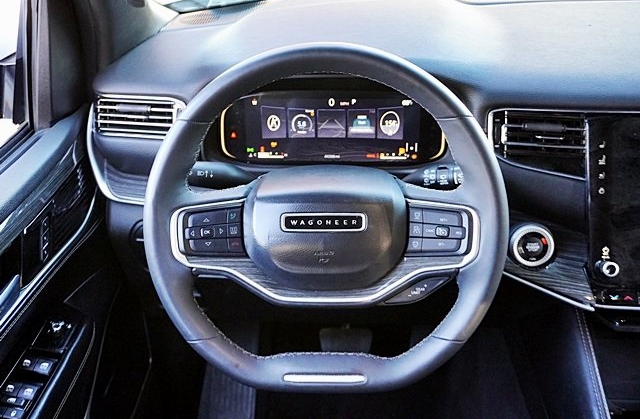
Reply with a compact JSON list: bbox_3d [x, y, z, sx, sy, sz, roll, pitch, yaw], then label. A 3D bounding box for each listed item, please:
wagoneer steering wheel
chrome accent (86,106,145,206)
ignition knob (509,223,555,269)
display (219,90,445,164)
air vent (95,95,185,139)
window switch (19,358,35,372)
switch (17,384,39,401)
[{"bbox_3d":[0.007,0.009,0.765,0.388,0.375,0.100,1,0,2],"label":"wagoneer steering wheel"},{"bbox_3d":[-0.276,-0.071,0.935,0.074,0.130,0.035,3,8,8],"label":"chrome accent"},{"bbox_3d":[0.276,0.047,0.905,0.057,0.057,0.024,3,-2,6],"label":"ignition knob"},{"bbox_3d":[0.016,-0.115,0.975,0.316,0.103,0.028,1,6,2],"label":"display"},{"bbox_3d":[-0.243,-0.126,0.940,0.122,0.056,0.035,2,10,6],"label":"air vent"},{"bbox_3d":[-0.372,0.198,0.880,0.017,0.010,0.020,1,27,2],"label":"window switch"},{"bbox_3d":[-0.352,0.220,0.835,0.019,0.011,0.022,1,27,2],"label":"switch"}]

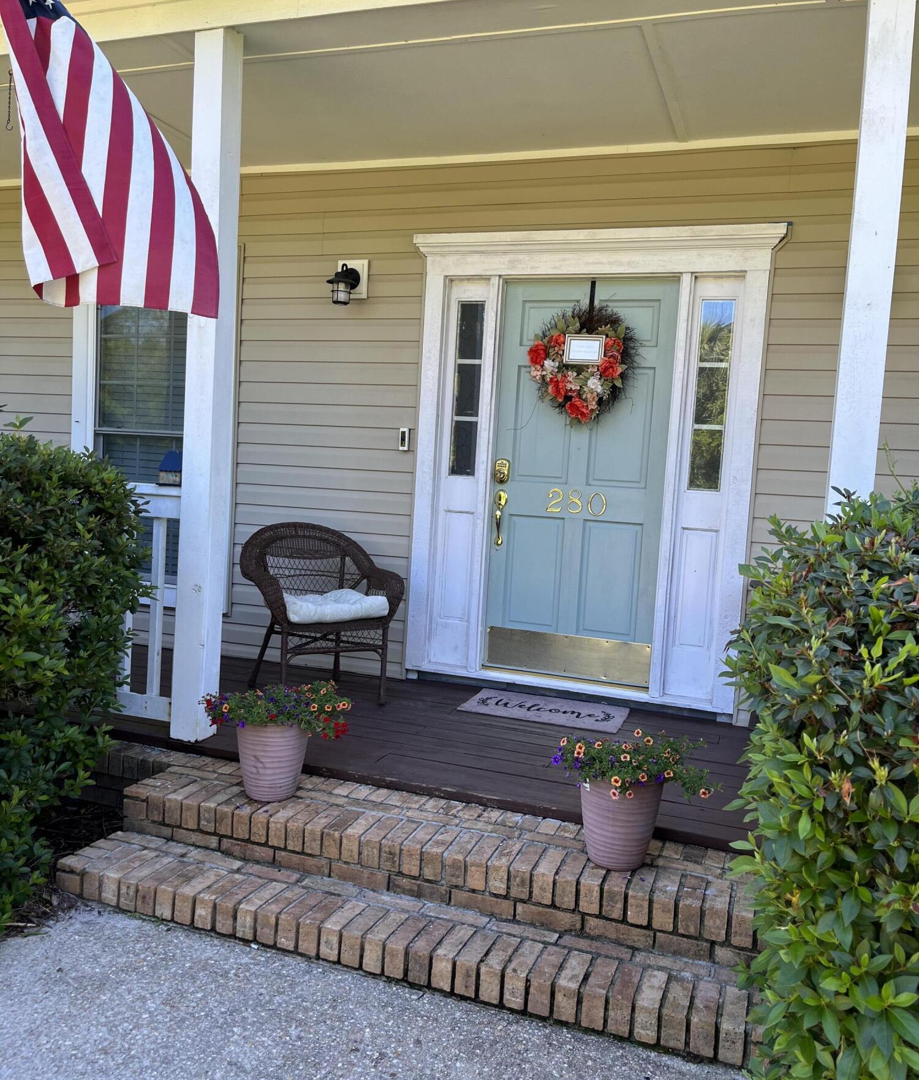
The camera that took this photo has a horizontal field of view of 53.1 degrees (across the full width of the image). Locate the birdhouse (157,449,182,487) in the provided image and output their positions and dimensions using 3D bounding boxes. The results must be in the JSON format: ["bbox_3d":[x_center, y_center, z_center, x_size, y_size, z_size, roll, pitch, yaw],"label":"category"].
[{"bbox_3d":[-1.144,-0.289,3.751,0.124,0.144,0.114,5,5,19],"label":"birdhouse"}]

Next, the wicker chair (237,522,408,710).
[{"bbox_3d":[-0.702,0.351,4.547,0.653,0.832,0.634,1,5,-31],"label":"wicker chair"}]

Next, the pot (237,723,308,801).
[{"bbox_3d":[-0.671,0.767,3.312,0.277,0.287,0.277,3,5,0],"label":"pot"}]

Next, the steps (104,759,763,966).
[{"bbox_3d":[-0.064,1.045,3.118,2.257,0.163,0.451,5,5,19],"label":"steps"}]

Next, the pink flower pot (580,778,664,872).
[{"bbox_3d":[0.504,0.867,2.905,0.277,0.292,0.277,3,5,0],"label":"pink flower pot"}]

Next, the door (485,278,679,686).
[{"bbox_3d":[0.604,-0.296,4.681,0.891,2.020,0.050,5,5,19],"label":"door"}]

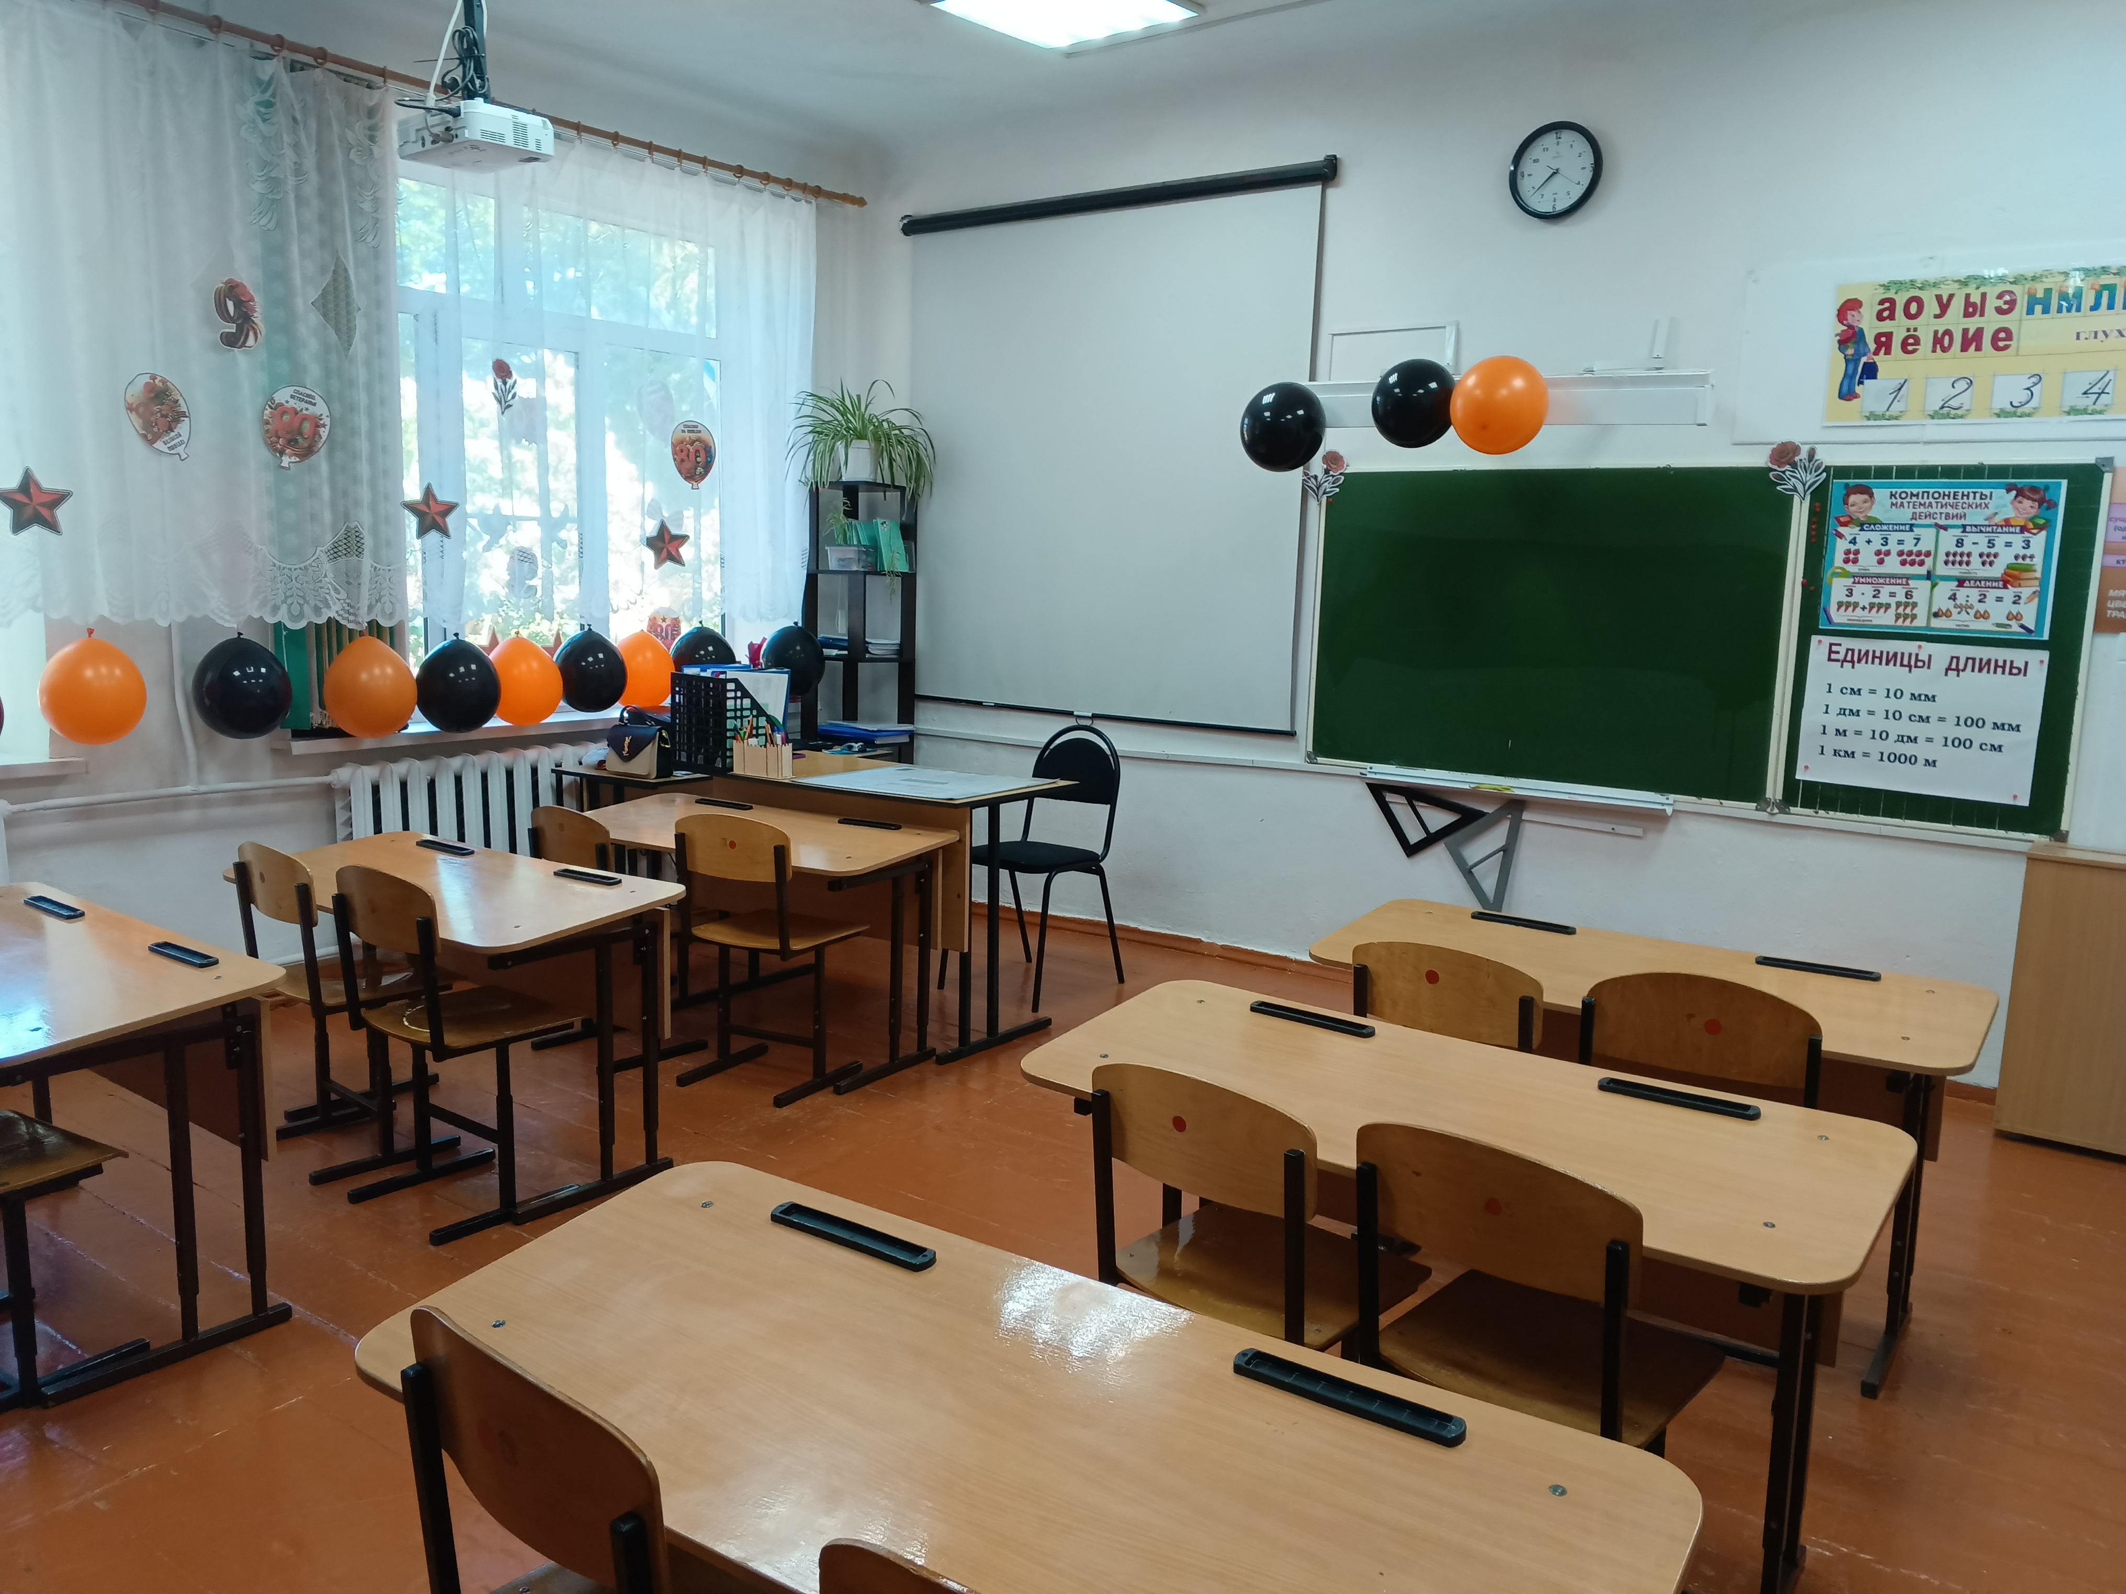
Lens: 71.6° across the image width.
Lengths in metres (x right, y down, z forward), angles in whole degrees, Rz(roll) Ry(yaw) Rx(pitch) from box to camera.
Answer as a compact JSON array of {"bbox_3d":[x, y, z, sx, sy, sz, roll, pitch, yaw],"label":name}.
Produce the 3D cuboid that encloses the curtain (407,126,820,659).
[{"bbox_3d":[-1.498,-1.349,5.059,0.110,1.638,1.575,9,12,40],"label":"curtain"}]

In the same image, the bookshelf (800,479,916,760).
[{"bbox_3d":[-0.811,-0.398,5.970,0.325,1.715,0.290,7,11,33],"label":"bookshelf"}]

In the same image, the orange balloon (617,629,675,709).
[{"bbox_3d":[-1.474,-0.448,5.201,0.220,0.270,0.220,7,11,35],"label":"orange balloon"}]

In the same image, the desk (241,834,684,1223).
[{"bbox_3d":[-1.476,0.515,3.545,1.200,0.686,0.505,7,11,35],"label":"desk"}]

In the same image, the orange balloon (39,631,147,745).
[{"bbox_3d":[-2.499,-0.282,3.799,0.255,0.290,0.255,7,11,35],"label":"orange balloon"}]

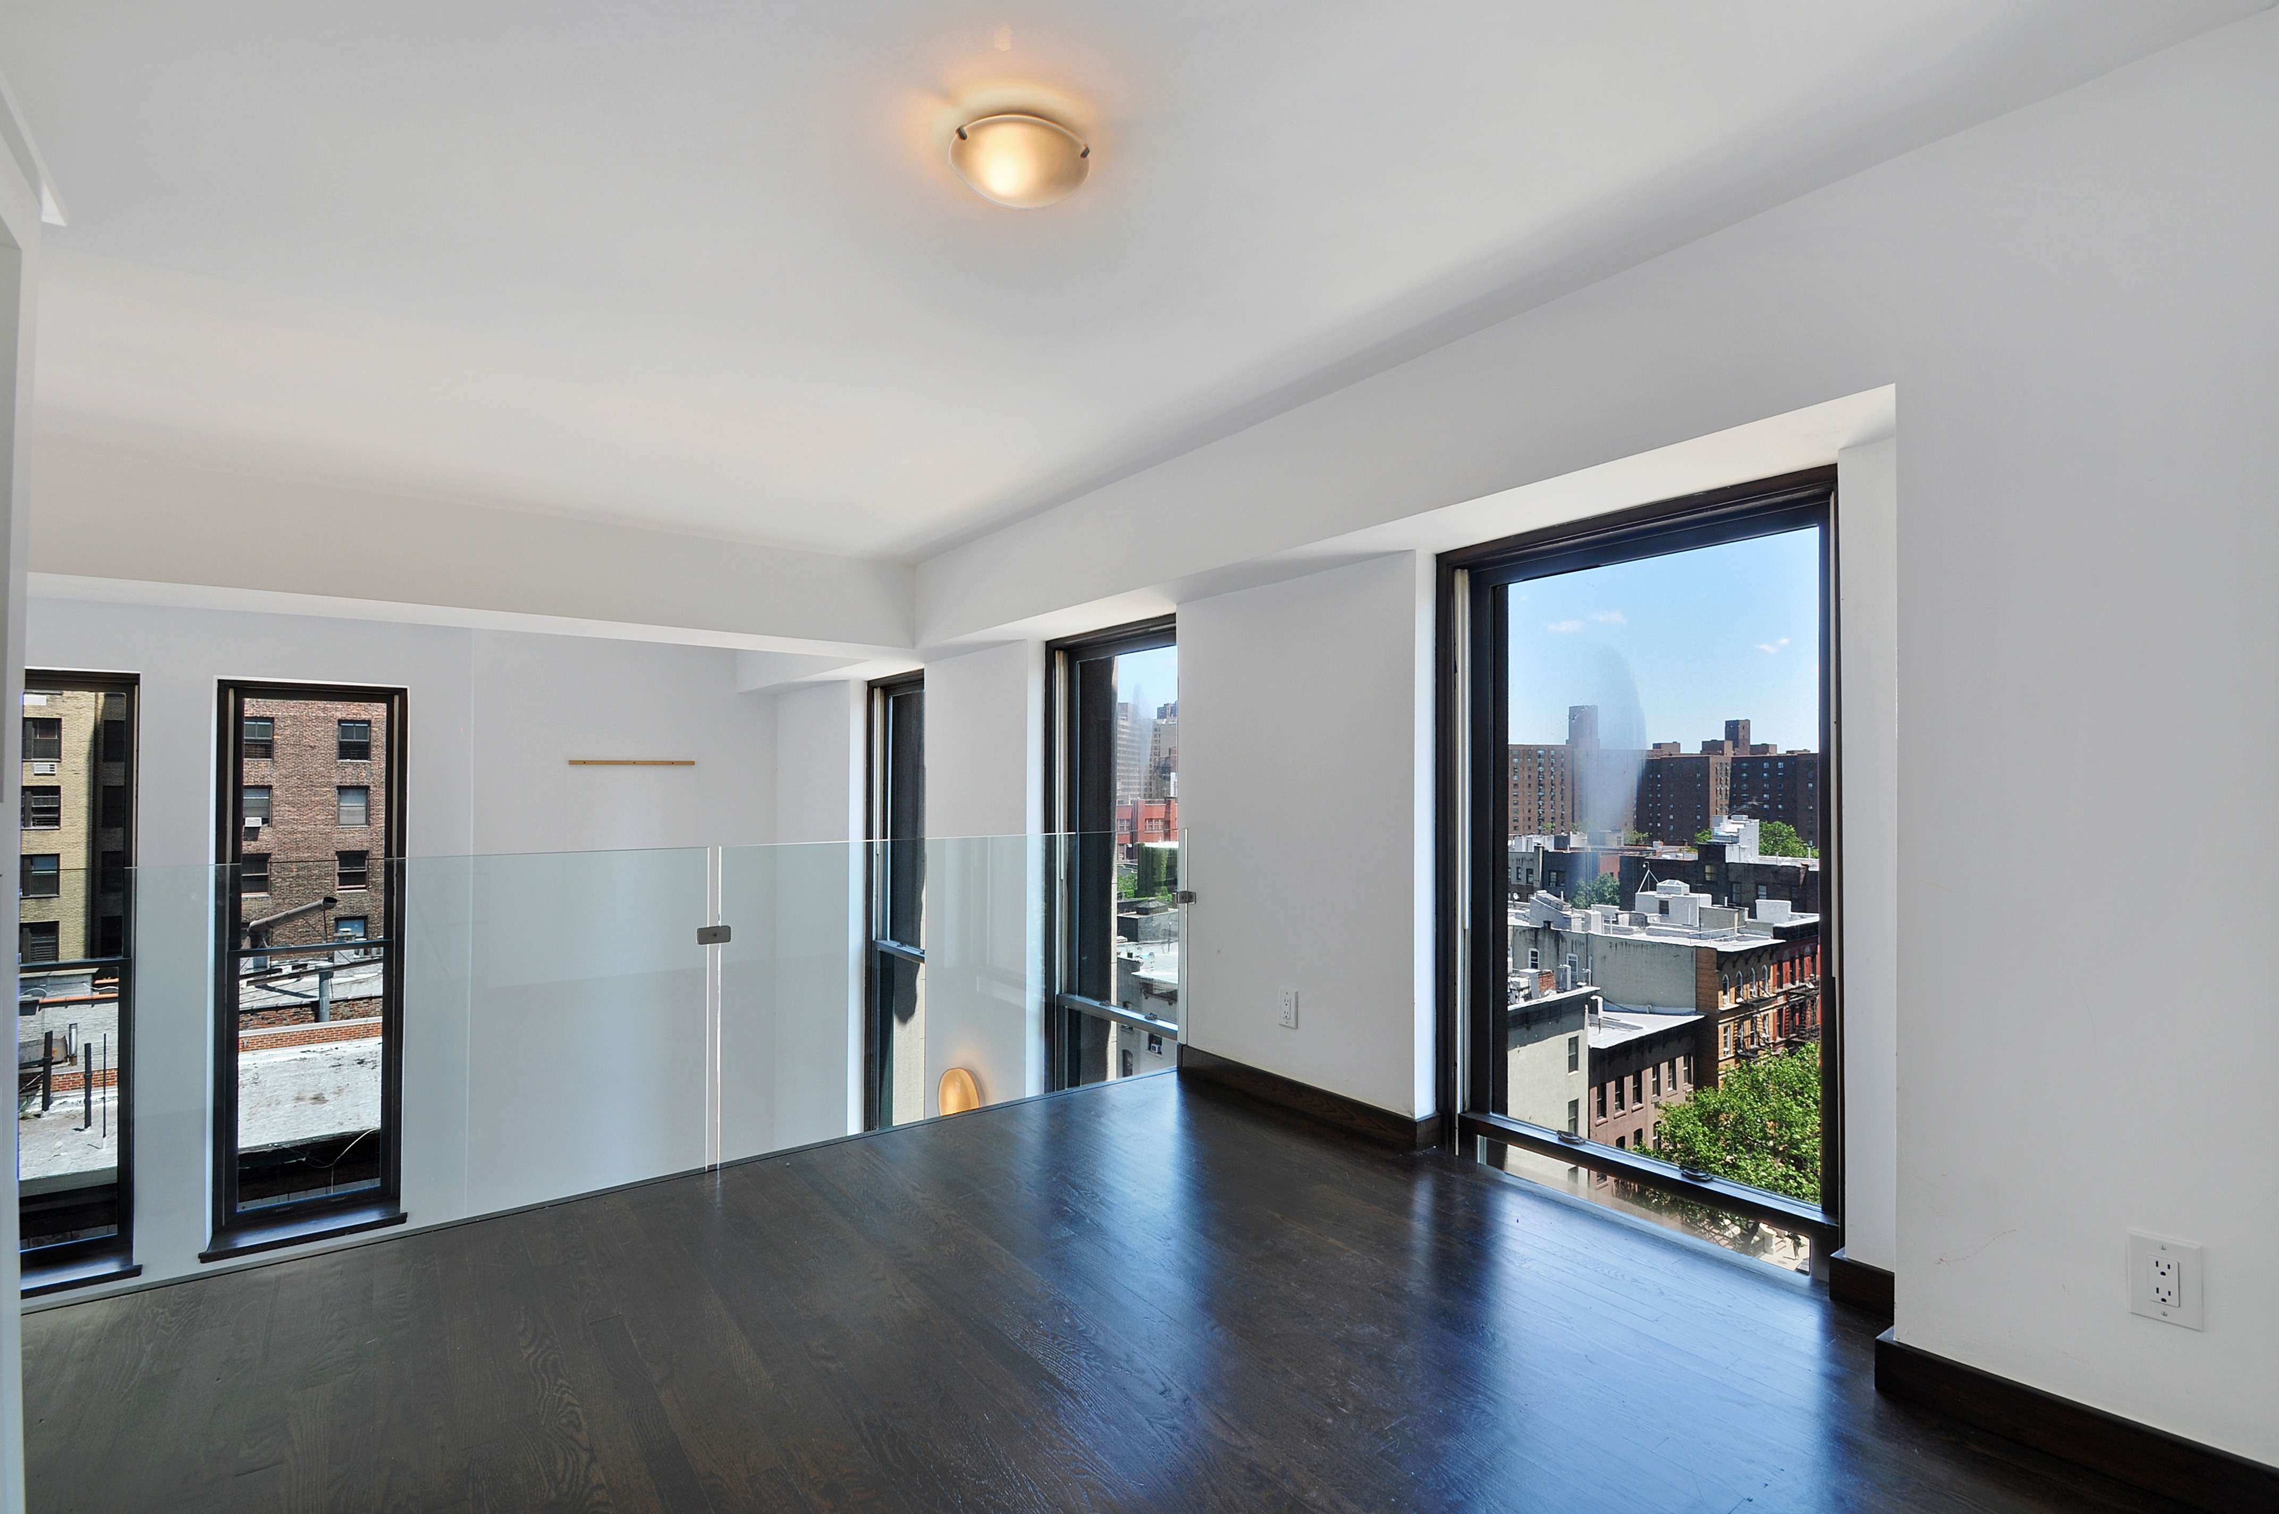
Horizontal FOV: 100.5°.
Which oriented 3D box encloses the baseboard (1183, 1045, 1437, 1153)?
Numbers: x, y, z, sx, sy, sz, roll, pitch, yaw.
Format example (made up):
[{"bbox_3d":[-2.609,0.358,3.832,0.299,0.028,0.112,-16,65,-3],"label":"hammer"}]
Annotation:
[{"bbox_3d":[0.528,1.125,3.225,0.125,0.093,1.062,1,-2,-39],"label":"baseboard"}]

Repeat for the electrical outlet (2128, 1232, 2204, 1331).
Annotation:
[{"bbox_3d":[1.509,0.771,1.394,0.009,0.124,0.078,1,-2,-39],"label":"electrical outlet"}]

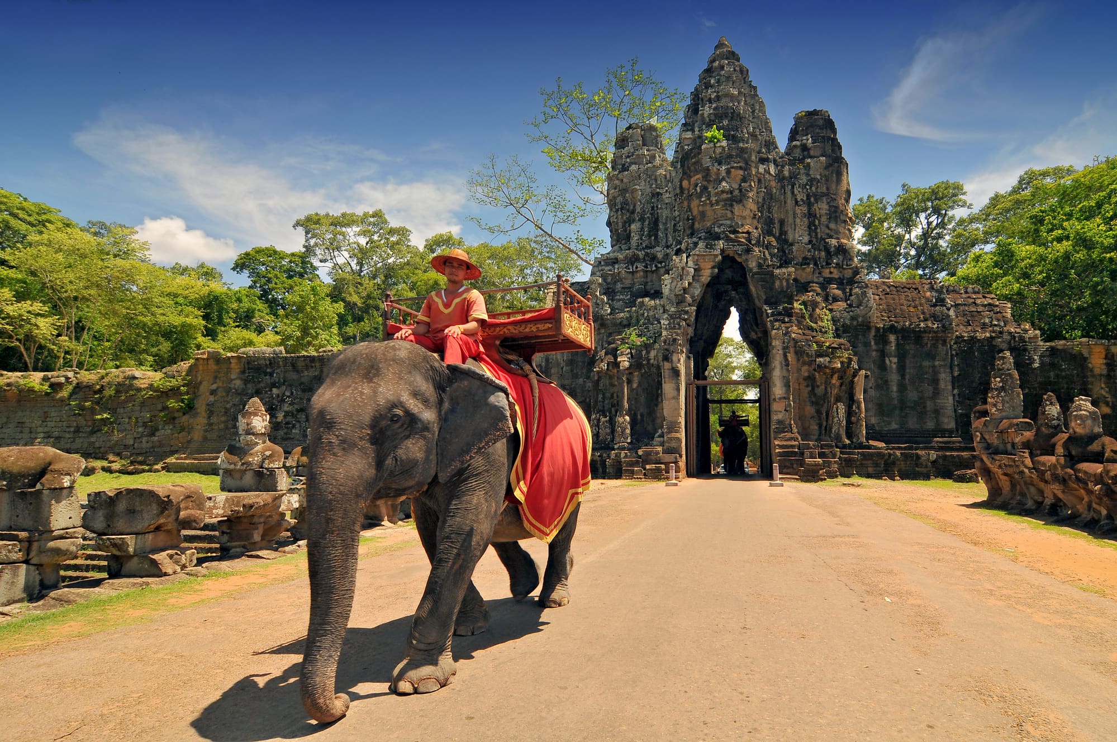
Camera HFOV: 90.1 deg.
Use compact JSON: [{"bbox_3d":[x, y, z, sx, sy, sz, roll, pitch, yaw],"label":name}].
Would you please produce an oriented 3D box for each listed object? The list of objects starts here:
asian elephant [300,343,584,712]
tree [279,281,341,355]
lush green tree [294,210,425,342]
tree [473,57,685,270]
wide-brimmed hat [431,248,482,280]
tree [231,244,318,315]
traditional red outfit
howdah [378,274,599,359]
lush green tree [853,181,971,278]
[{"bbox_3d":[-0.629,0.971,4.371,1.250,2.280,3.050,-3,-8,21],"label":"asian elephant"},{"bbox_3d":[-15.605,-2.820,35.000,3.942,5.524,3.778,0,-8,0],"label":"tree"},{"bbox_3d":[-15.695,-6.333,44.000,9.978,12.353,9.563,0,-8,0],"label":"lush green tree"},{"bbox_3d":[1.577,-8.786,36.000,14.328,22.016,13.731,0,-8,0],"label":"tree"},{"bbox_3d":[-0.744,-0.783,4.050,0.370,0.155,0.370,11,-7,1],"label":"wide-brimmed hat"},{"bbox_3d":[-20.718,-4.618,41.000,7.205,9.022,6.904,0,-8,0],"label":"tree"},{"bbox_3d":[-0.810,-0.230,4.030,0.600,0.780,0.520,-2,-8,14],"label":"traditional red outfit"},{"bbox_3d":[-0.574,-0.381,4.664,1.520,0.560,0.720,-3,-8,21],"label":"howdah"},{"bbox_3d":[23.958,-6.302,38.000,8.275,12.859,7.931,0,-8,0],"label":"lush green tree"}]

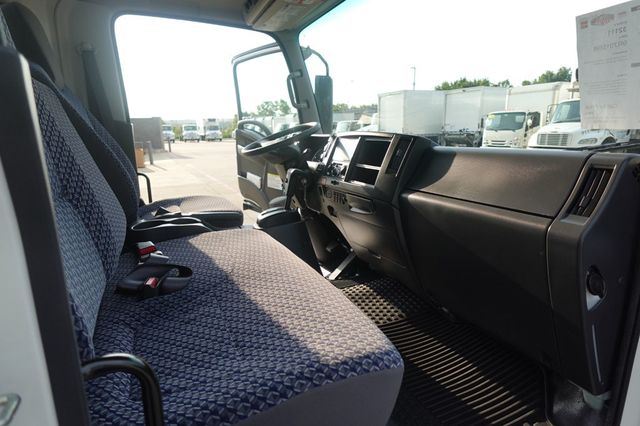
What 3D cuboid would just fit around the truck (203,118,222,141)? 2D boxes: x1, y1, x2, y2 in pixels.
[{"bbox_3d":[-15.041,-11.643,49.462,2.200,2.950,6.200,-7,15,-20],"label":"truck"}]

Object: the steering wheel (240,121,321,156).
[{"bbox_3d":[-0.203,-0.388,1.917,0.440,0.090,0.440,-28,23,-20],"label":"steering wheel"}]

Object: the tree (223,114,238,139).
[{"bbox_3d":[-14.069,-13.458,55.115,2.700,3.750,2.700,-6,14,-13],"label":"tree"}]

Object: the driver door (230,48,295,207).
[{"bbox_3d":[-0.356,-0.599,2.764,0.170,1.280,0.850,-14,18,-40],"label":"driver door"}]

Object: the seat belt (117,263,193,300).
[{"bbox_3d":[-0.447,0.180,0.977,0.190,0.060,0.120,-9,16,-26],"label":"seat belt"}]

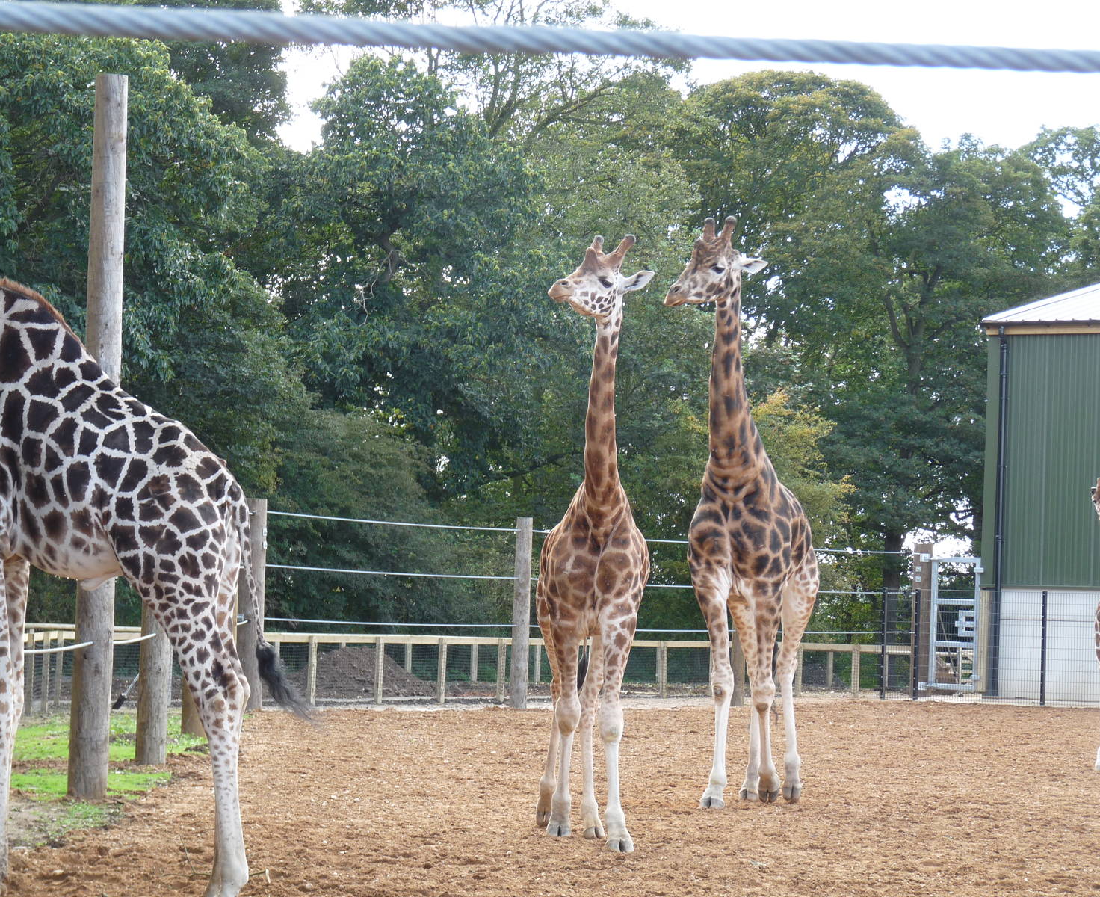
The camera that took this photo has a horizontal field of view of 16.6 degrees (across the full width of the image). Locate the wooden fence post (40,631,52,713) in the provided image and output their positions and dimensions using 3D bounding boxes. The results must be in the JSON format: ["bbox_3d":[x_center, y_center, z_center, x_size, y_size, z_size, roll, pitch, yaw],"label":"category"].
[{"bbox_3d":[-6.481,2.891,48.422,0.100,1.040,0.100,2,-2,0],"label":"wooden fence post"}]

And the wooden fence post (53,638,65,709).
[{"bbox_3d":[-6.575,2.983,50.421,0.100,1.000,0.100,2,-2,0],"label":"wooden fence post"}]

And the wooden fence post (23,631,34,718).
[{"bbox_3d":[-6.475,2.819,46.822,0.100,1.040,0.100,2,-2,0],"label":"wooden fence post"}]

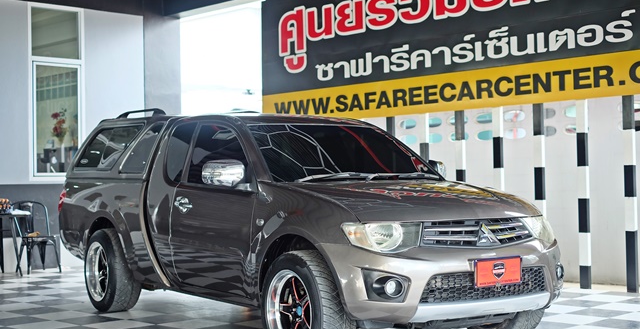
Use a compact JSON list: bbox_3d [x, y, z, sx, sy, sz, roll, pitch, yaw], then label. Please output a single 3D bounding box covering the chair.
[{"bbox_3d":[-3.444,0.882,11.470,0.450,0.850,0.480,0,-1,-38],"label":"chair"}]

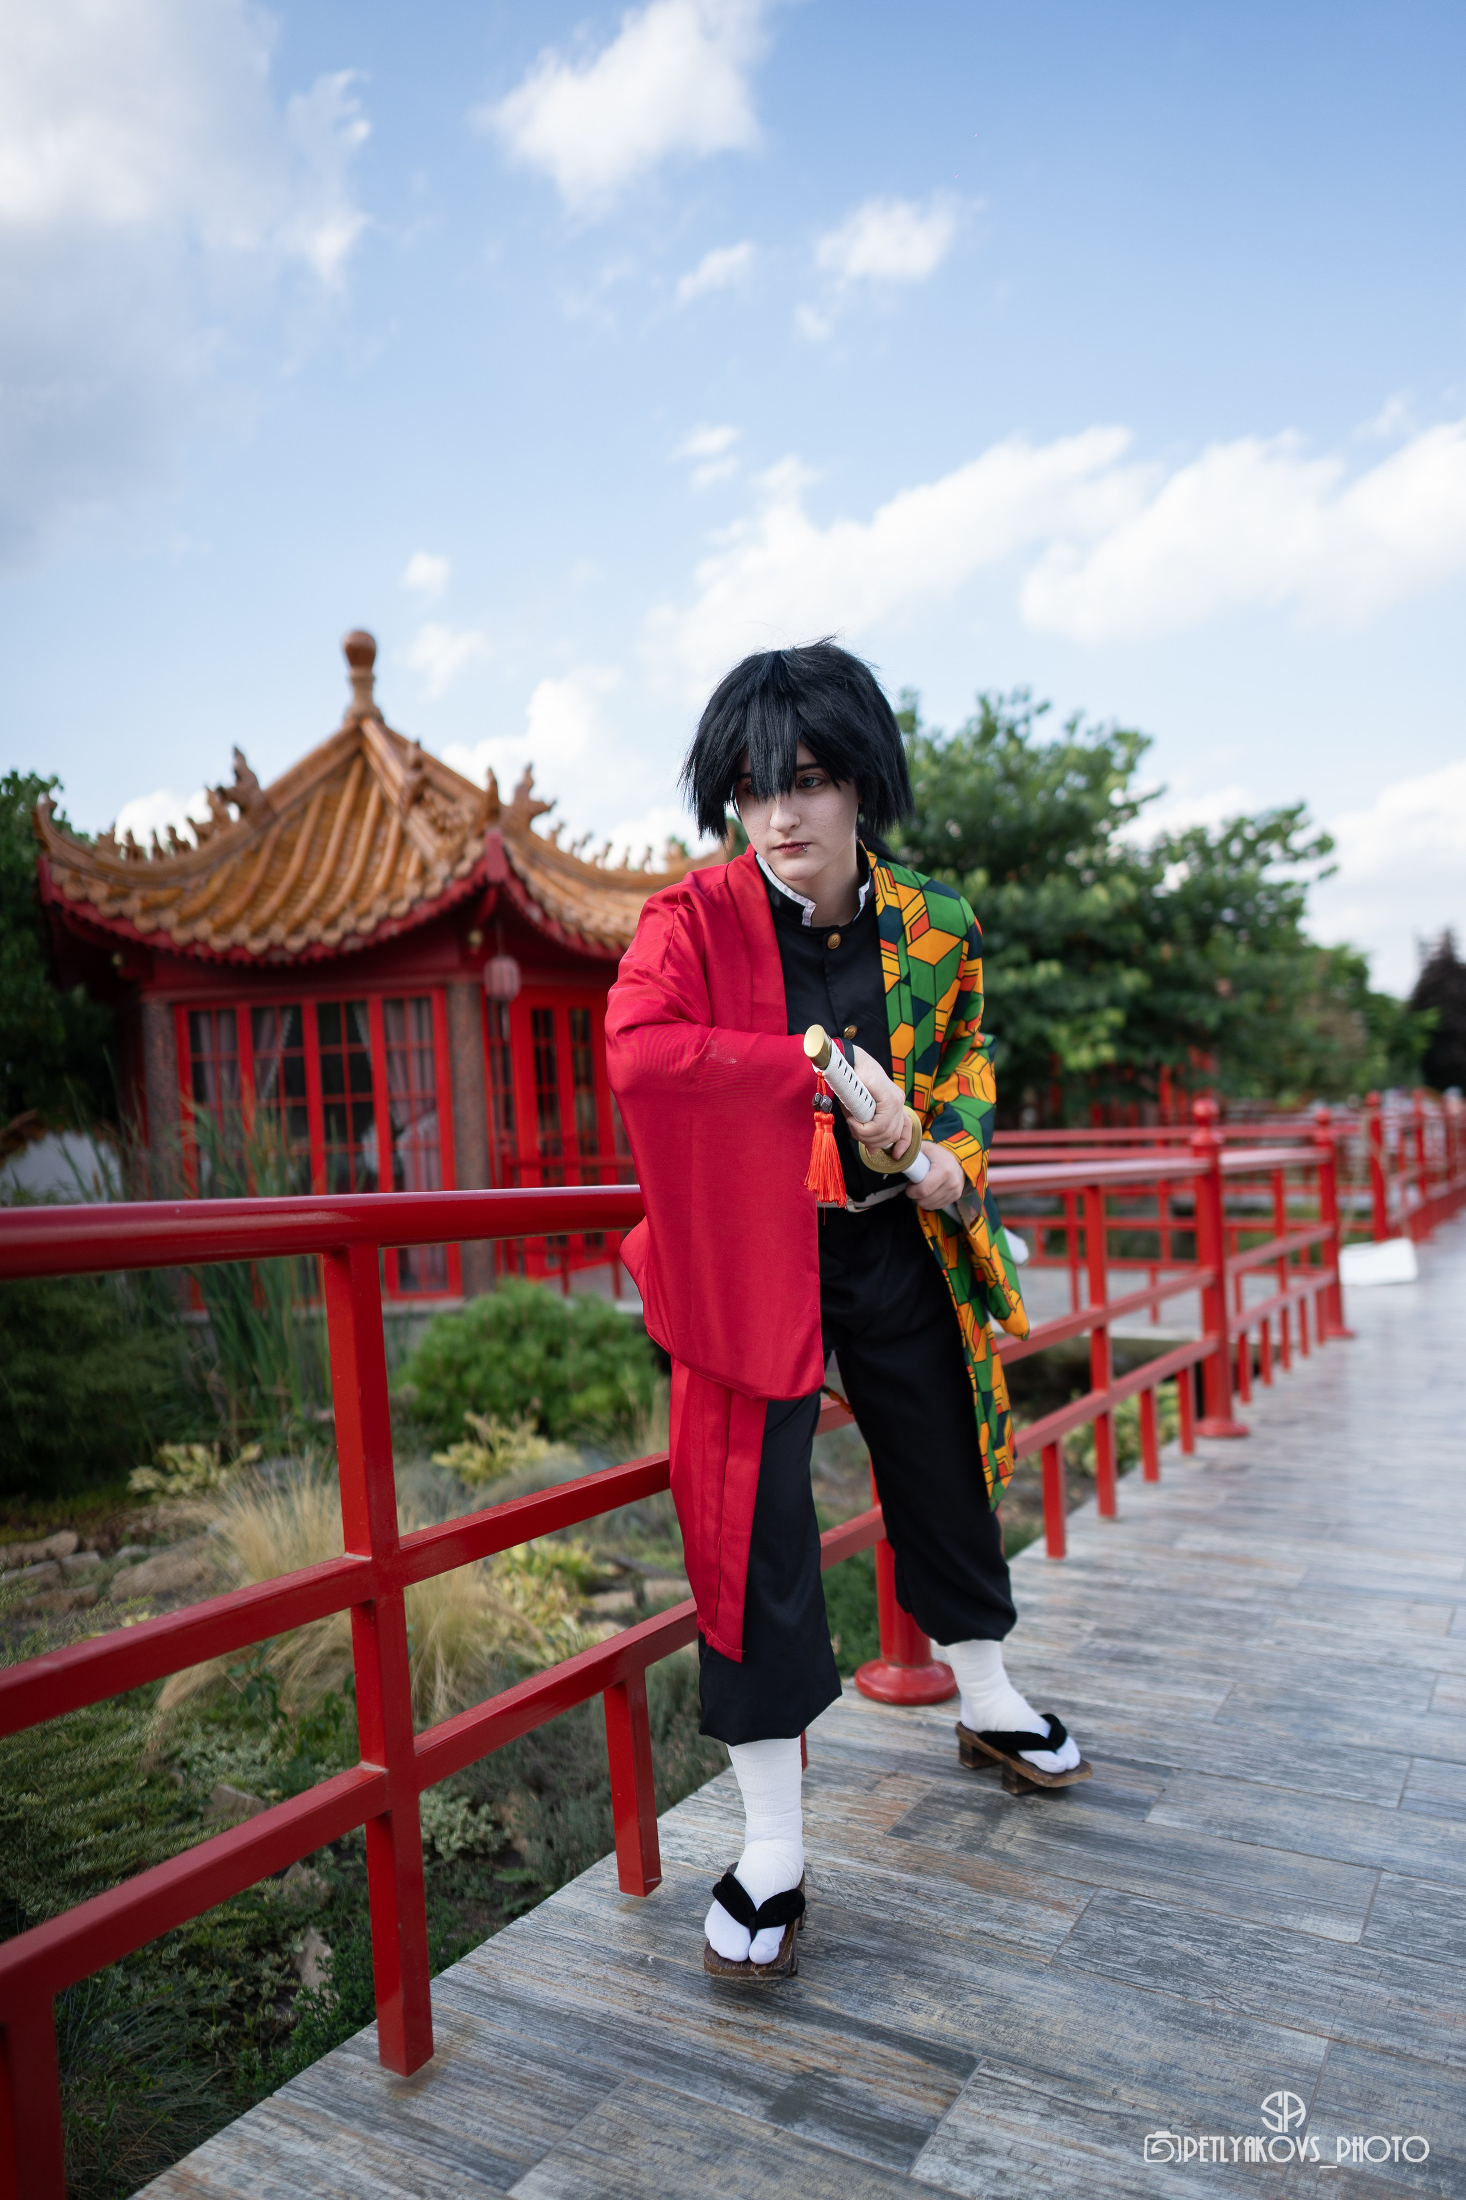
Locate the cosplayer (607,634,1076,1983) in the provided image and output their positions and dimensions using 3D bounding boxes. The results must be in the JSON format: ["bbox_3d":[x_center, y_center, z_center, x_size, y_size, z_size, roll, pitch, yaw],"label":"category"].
[{"bbox_3d":[0.200,0.270,1.970,0.720,1.630,0.800,-3,1,-2],"label":"cosplayer"}]

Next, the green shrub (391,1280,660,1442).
[{"bbox_3d":[-1.180,1.500,8.400,1.500,0.950,1.350,-3,1,0],"label":"green shrub"}]

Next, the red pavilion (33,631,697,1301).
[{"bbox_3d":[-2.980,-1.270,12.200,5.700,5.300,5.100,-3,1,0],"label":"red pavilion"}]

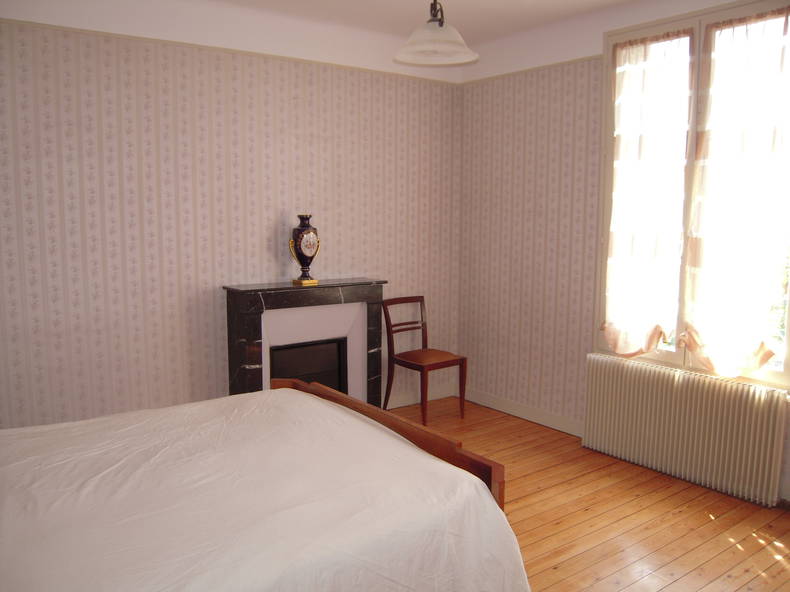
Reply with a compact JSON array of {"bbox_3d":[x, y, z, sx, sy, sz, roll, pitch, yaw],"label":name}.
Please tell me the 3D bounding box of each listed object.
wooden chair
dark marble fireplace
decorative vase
[{"bbox_3d":[0.218,0.470,4.763,0.412,0.870,0.479,-5,9,-35],"label":"wooden chair"},{"bbox_3d":[-0.584,0.438,4.307,1.075,1.043,0.267,-5,9,-35],"label":"dark marble fireplace"},{"bbox_3d":[-0.587,-0.298,4.159,0.217,0.455,0.163,-5,9,-35],"label":"decorative vase"}]

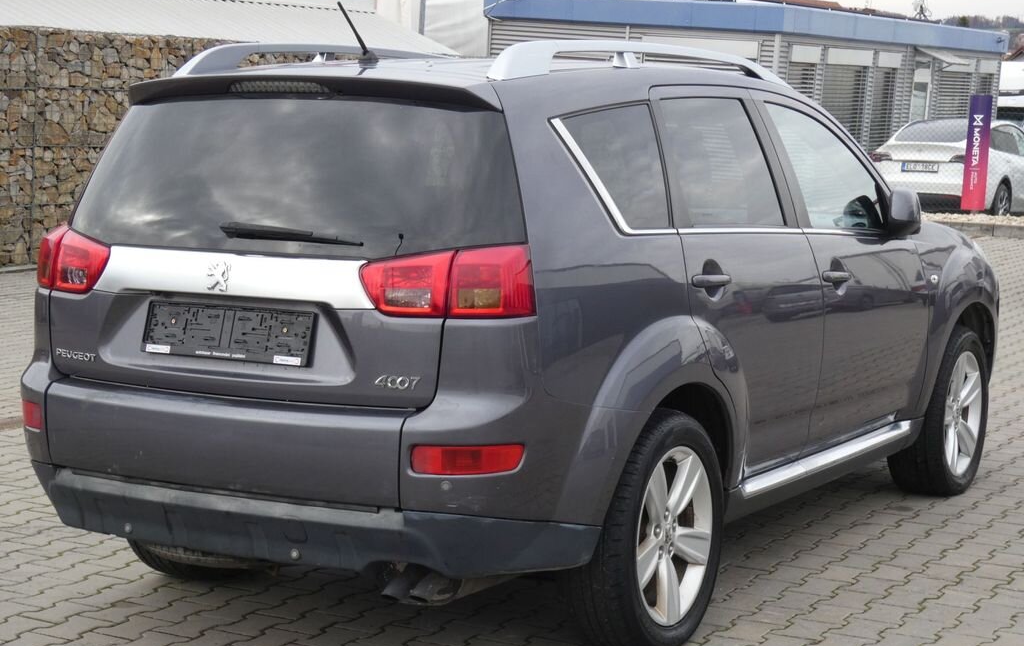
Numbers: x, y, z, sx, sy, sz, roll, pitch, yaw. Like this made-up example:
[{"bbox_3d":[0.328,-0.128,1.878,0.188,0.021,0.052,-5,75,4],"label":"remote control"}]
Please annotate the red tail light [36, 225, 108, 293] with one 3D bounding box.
[{"bbox_3d":[-1.214,-0.176,5.051,0.102,0.174,0.428,-5,8,-43],"label":"red tail light"}]

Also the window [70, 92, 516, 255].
[{"bbox_3d":[-0.617,-0.365,4.902,1.460,0.487,0.157,4,-23,30],"label":"window"}]

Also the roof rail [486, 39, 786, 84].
[{"bbox_3d":[0.452,-0.768,5.588,0.080,0.143,1.990,4,7,30],"label":"roof rail"}]

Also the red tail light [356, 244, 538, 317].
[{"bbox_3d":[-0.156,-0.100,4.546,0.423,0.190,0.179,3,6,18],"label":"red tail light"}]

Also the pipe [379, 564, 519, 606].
[{"bbox_3d":[-0.166,0.638,4.670,0.220,0.115,0.330,4,7,30],"label":"pipe"}]

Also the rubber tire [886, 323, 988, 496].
[{"bbox_3d":[1.705,0.336,7.475,0.225,0.700,0.700,4,7,30],"label":"rubber tire"}]

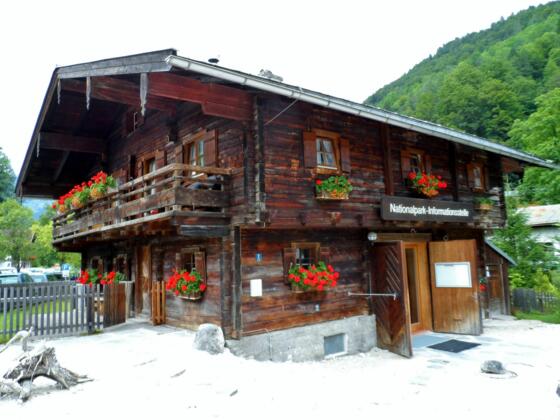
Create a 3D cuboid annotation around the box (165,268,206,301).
[{"bbox_3d":[-1.954,1.526,8.066,0.420,0.600,0.975,3,-7,-41],"label":"box"}]

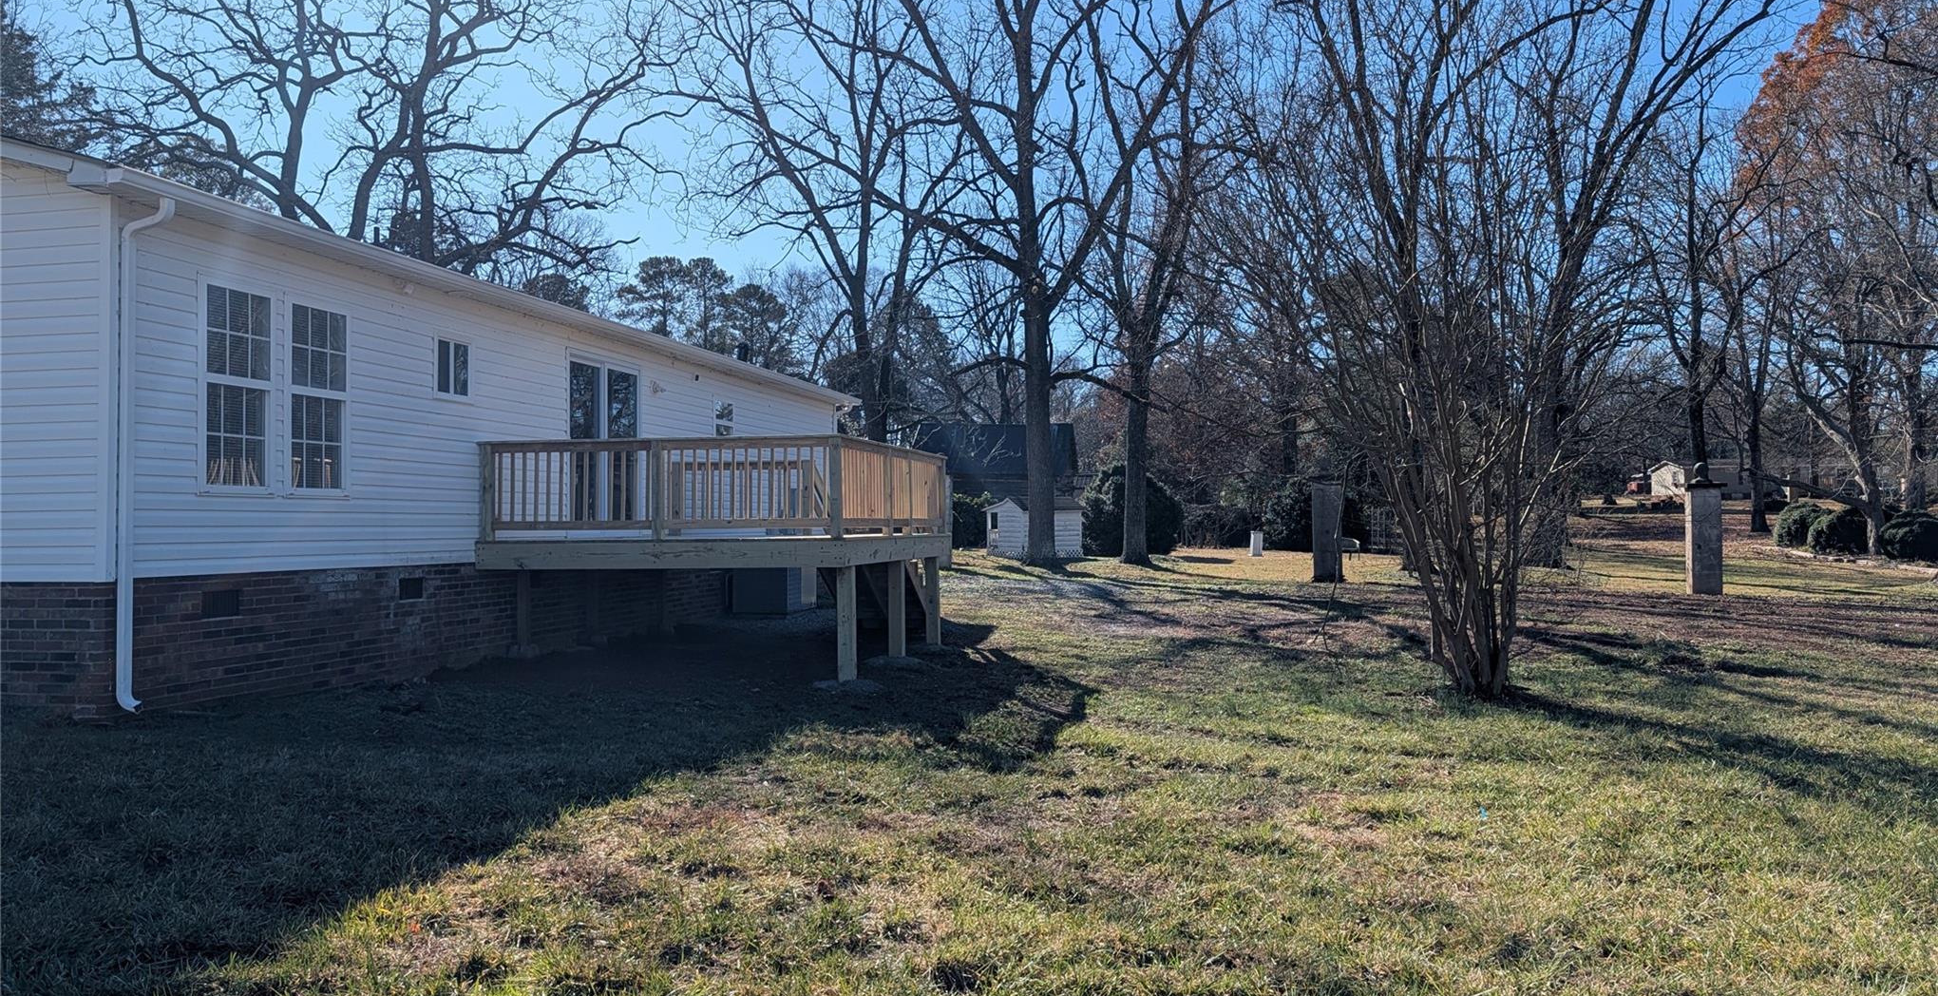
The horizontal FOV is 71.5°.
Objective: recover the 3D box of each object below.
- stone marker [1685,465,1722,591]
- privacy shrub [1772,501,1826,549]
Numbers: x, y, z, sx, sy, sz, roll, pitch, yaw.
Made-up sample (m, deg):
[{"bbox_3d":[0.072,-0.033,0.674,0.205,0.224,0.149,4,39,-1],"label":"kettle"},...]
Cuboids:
[{"bbox_3d":[14.217,0.629,26.000,0.560,2.450,0.560,-1,-1,14],"label":"stone marker"},{"bbox_3d":[28.414,0.906,46.000,1.950,1.600,1.900,-1,-1,13],"label":"privacy shrub"}]

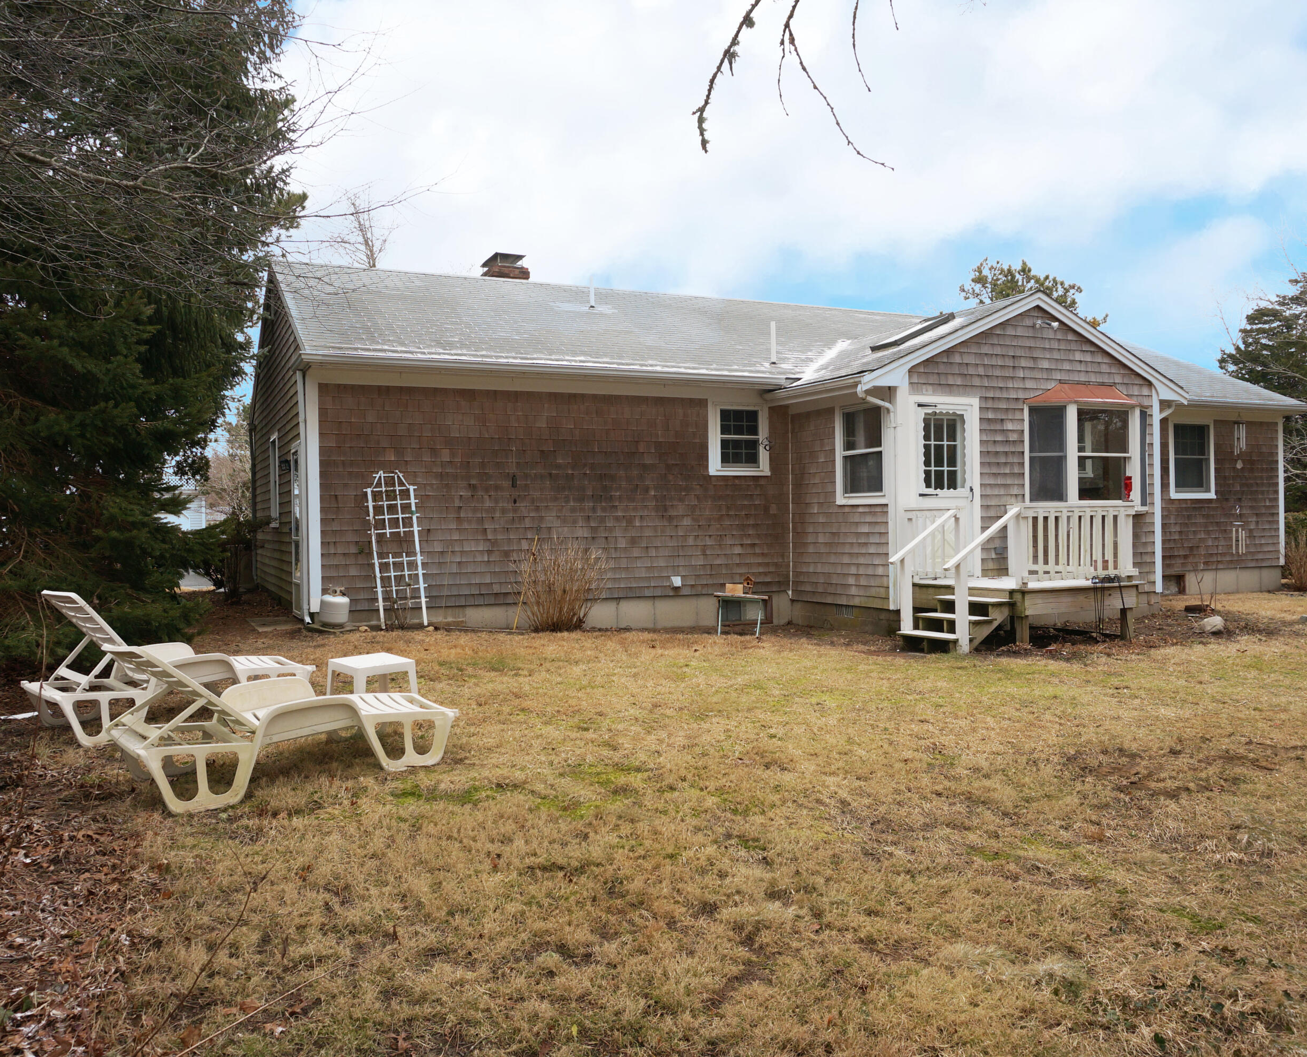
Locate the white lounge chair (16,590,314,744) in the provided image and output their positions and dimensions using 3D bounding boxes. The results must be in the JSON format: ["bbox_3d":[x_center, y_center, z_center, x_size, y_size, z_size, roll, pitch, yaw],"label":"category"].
[{"bbox_3d":[-3.537,0.896,7.873,0.683,0.997,1.920,2,4,42],"label":"white lounge chair"}]

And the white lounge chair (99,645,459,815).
[{"bbox_3d":[-2.180,1.020,6.375,1.923,0.868,0.683,-3,4,-41],"label":"white lounge chair"}]

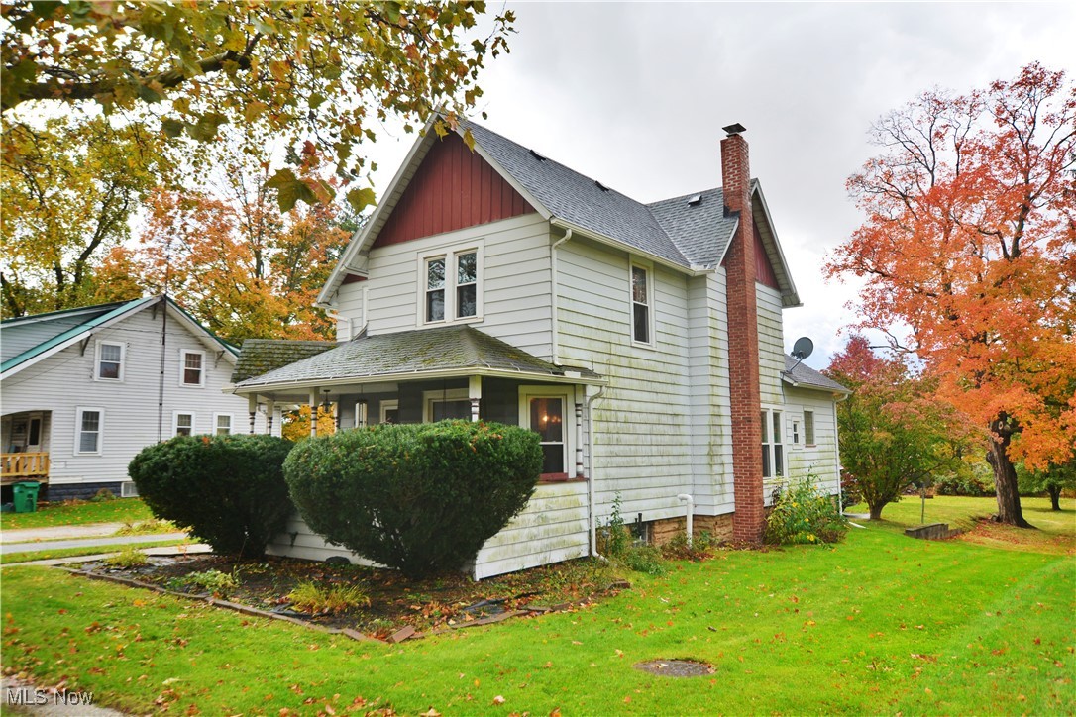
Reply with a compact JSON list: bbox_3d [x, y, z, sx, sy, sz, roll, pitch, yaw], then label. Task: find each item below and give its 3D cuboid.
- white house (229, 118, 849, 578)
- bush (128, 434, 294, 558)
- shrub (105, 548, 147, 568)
[{"bbox_3d":[0.978,-0.369,19.265,8.200,8.750,15.700,-5,-8,36],"label":"white house"},{"bbox_3d":[-5.304,2.252,13.150,2.650,2.000,2.450,-5,-8,36],"label":"bush"},{"bbox_3d":[-6.700,3.233,13.100,0.680,0.360,0.620,-5,-8,36],"label":"shrub"}]

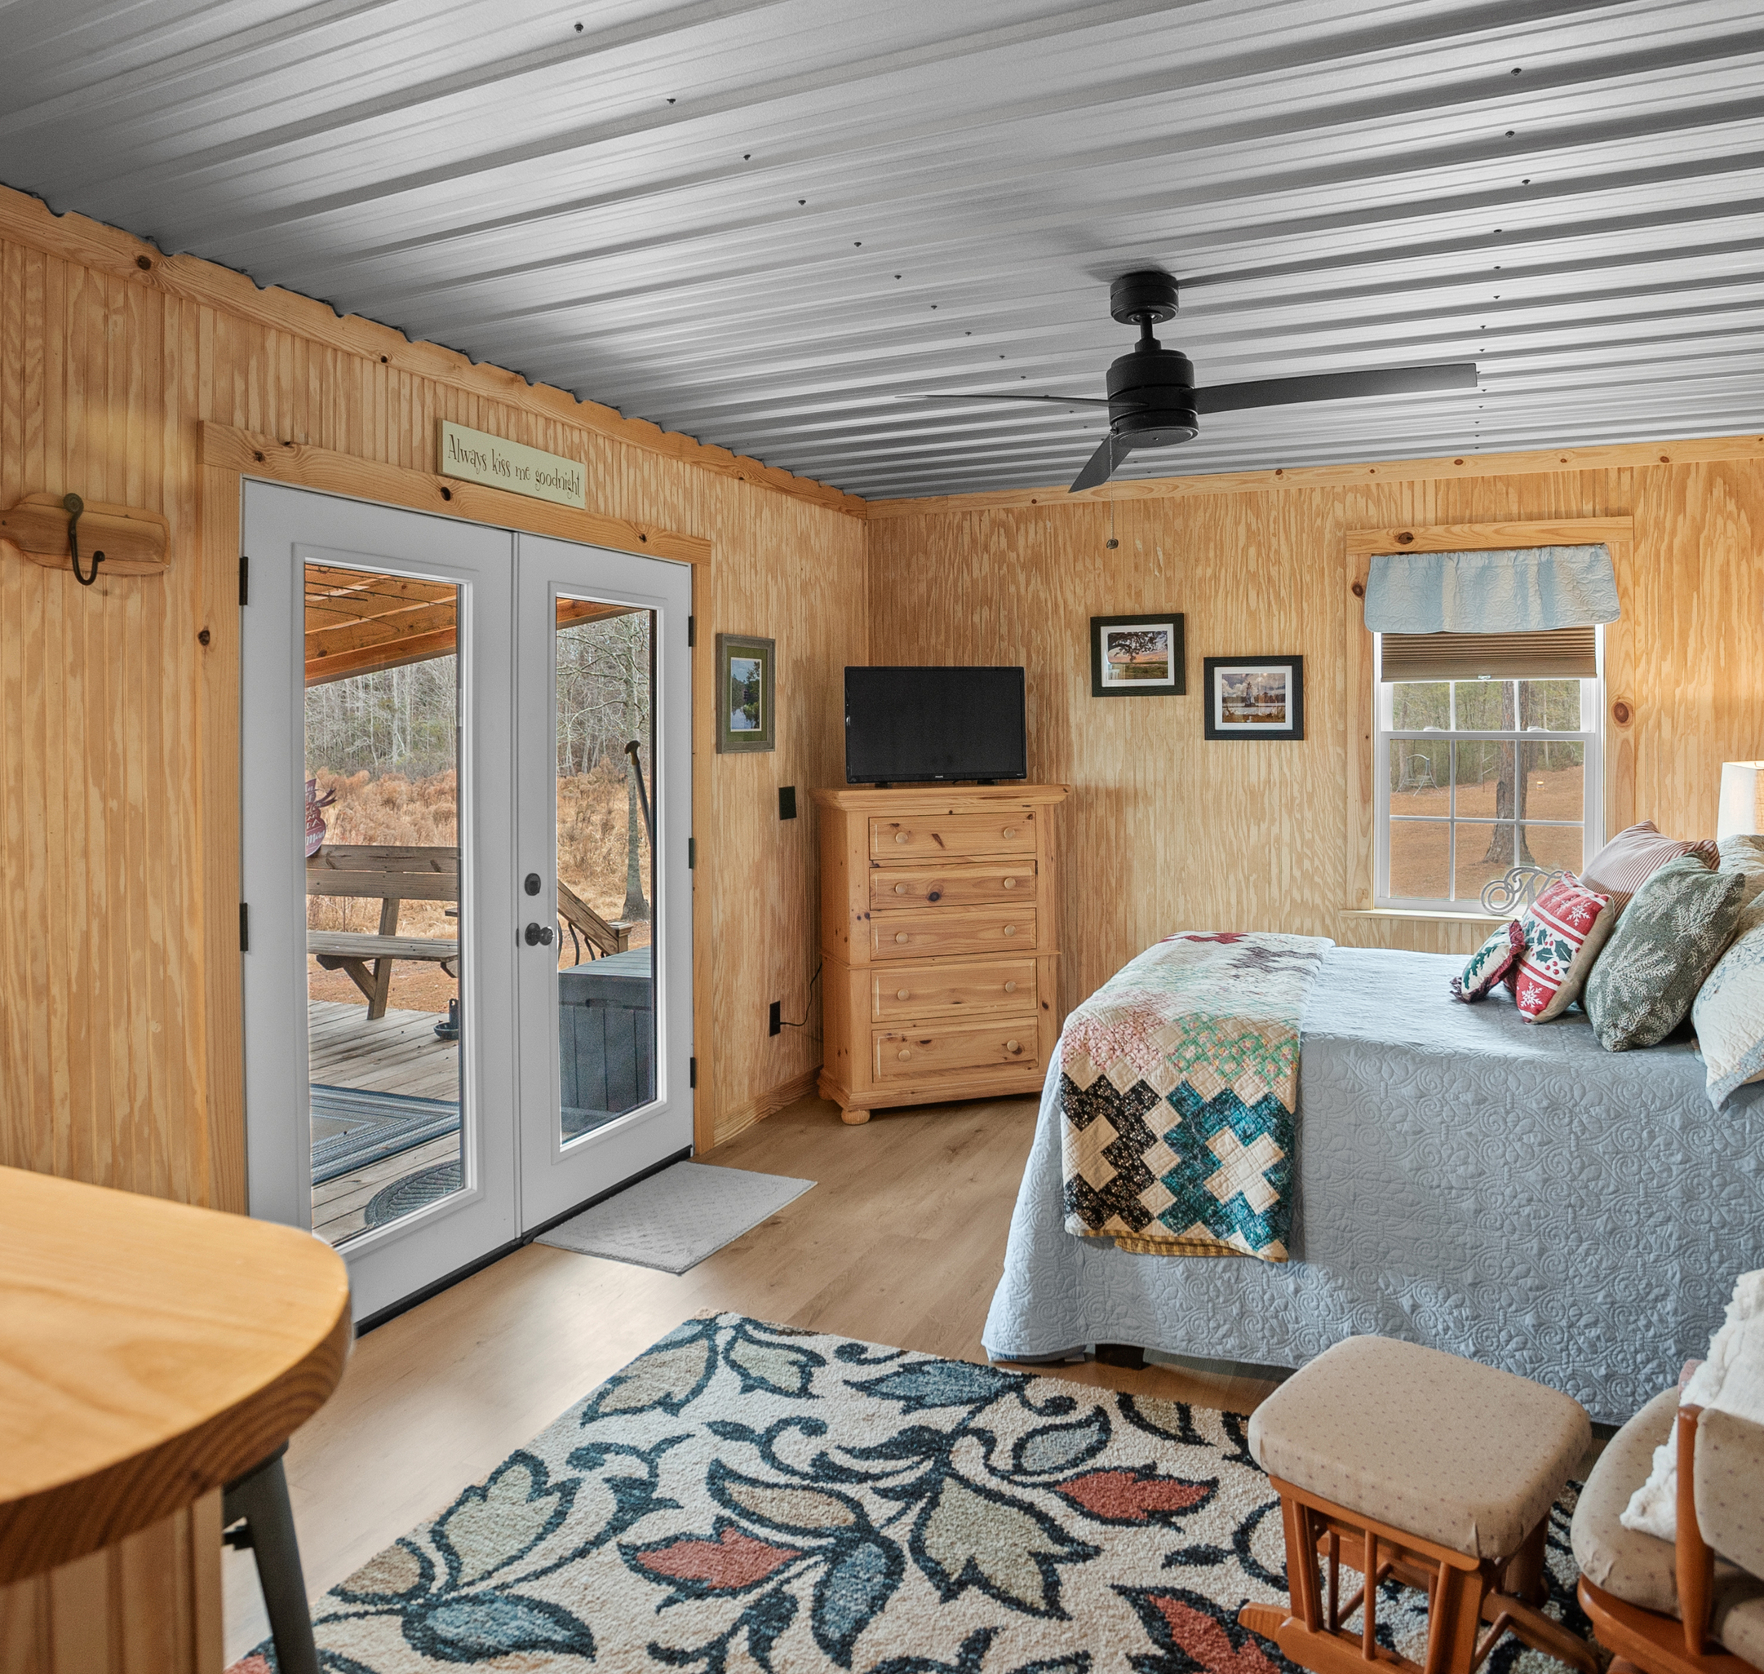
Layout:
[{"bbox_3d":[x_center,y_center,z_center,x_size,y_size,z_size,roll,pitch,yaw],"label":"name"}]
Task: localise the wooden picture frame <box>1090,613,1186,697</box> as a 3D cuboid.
[{"bbox_3d":[1.047,-0.736,5.396,0.381,0.325,0.025,2,6,24],"label":"wooden picture frame"}]

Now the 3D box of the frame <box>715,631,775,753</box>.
[{"bbox_3d":[-0.505,-0.539,4.980,0.025,0.435,0.400,2,4,24],"label":"frame"}]

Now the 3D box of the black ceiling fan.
[{"bbox_3d":[0.632,-1.028,2.843,1.180,0.360,1.200,2,6,24],"label":"black ceiling fan"}]

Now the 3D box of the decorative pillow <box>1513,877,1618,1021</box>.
[{"bbox_3d":[1.699,0.275,3.310,0.120,0.340,0.340,27,11,10],"label":"decorative pillow"}]

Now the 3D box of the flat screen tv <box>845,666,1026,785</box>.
[{"bbox_3d":[0.205,-0.435,5.230,0.745,0.470,0.110,-1,4,-18],"label":"flat screen tv"}]

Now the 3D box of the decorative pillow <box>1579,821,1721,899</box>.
[{"bbox_3d":[1.990,0.171,3.540,0.150,0.440,0.460,37,16,16],"label":"decorative pillow"}]

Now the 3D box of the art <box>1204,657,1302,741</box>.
[{"bbox_3d":[1.471,-0.544,5.226,0.379,0.325,0.025,2,6,24],"label":"art"}]

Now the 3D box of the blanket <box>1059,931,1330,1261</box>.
[{"bbox_3d":[0.950,0.623,3.620,0.550,0.540,1.400,2,4,24],"label":"blanket"}]

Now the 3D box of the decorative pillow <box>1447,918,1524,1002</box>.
[{"bbox_3d":[1.614,0.332,3.518,0.090,0.220,0.270,37,12,8],"label":"decorative pillow"}]

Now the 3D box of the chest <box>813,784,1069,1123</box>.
[{"bbox_3d":[0.213,0.421,5.360,0.950,1.250,0.470,-1,4,-19],"label":"chest"}]

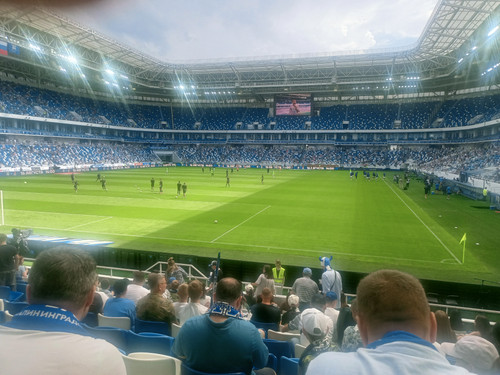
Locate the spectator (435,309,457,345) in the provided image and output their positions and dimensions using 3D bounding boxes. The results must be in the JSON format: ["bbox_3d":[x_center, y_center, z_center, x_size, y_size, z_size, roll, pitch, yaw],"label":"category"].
[{"bbox_3d":[2.276,1.998,4.917,0.470,1.240,0.750,3,6,15],"label":"spectator"}]

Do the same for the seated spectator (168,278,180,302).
[{"bbox_3d":[-1.396,2.360,7.913,0.420,1.220,0.650,3,5,15],"label":"seated spectator"}]

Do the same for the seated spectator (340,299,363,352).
[{"bbox_3d":[1.156,1.713,4.402,0.500,1.260,0.750,3,6,15],"label":"seated spectator"}]

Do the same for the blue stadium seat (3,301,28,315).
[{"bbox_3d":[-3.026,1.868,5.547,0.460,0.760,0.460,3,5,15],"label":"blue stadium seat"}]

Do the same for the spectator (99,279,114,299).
[{"bbox_3d":[-2.362,2.057,7.020,0.450,1.120,0.700,3,6,15],"label":"spectator"}]

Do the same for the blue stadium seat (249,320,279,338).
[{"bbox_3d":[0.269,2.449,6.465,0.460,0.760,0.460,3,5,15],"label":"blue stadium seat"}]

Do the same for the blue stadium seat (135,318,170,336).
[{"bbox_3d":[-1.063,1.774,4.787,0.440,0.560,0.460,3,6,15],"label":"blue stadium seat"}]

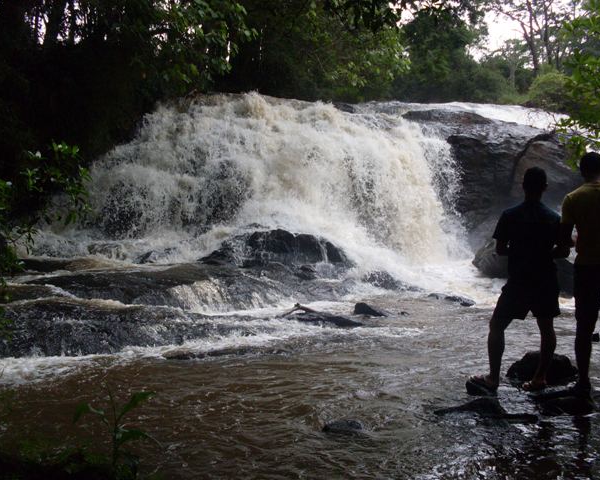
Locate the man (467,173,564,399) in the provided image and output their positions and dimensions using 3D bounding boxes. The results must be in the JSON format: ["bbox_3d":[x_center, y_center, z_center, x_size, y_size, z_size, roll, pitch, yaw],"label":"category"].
[{"bbox_3d":[1.621,0.297,5.225,0.680,1.680,0.460,0,3,0],"label":"man"}]

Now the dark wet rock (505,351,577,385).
[{"bbox_3d":[2.060,1.062,5.969,0.600,0.250,0.450,0,3,0],"label":"dark wet rock"}]

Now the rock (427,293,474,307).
[{"bbox_3d":[2.220,0.870,10.365,0.720,0.140,0.450,1,3,20],"label":"rock"}]

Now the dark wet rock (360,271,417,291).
[{"bbox_3d":[1.506,0.705,11.958,0.930,0.290,0.600,1,3,10],"label":"dark wet rock"}]

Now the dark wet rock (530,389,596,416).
[{"bbox_3d":[1.922,1.169,5.124,0.460,0.150,0.380,0,3,0],"label":"dark wet rock"}]

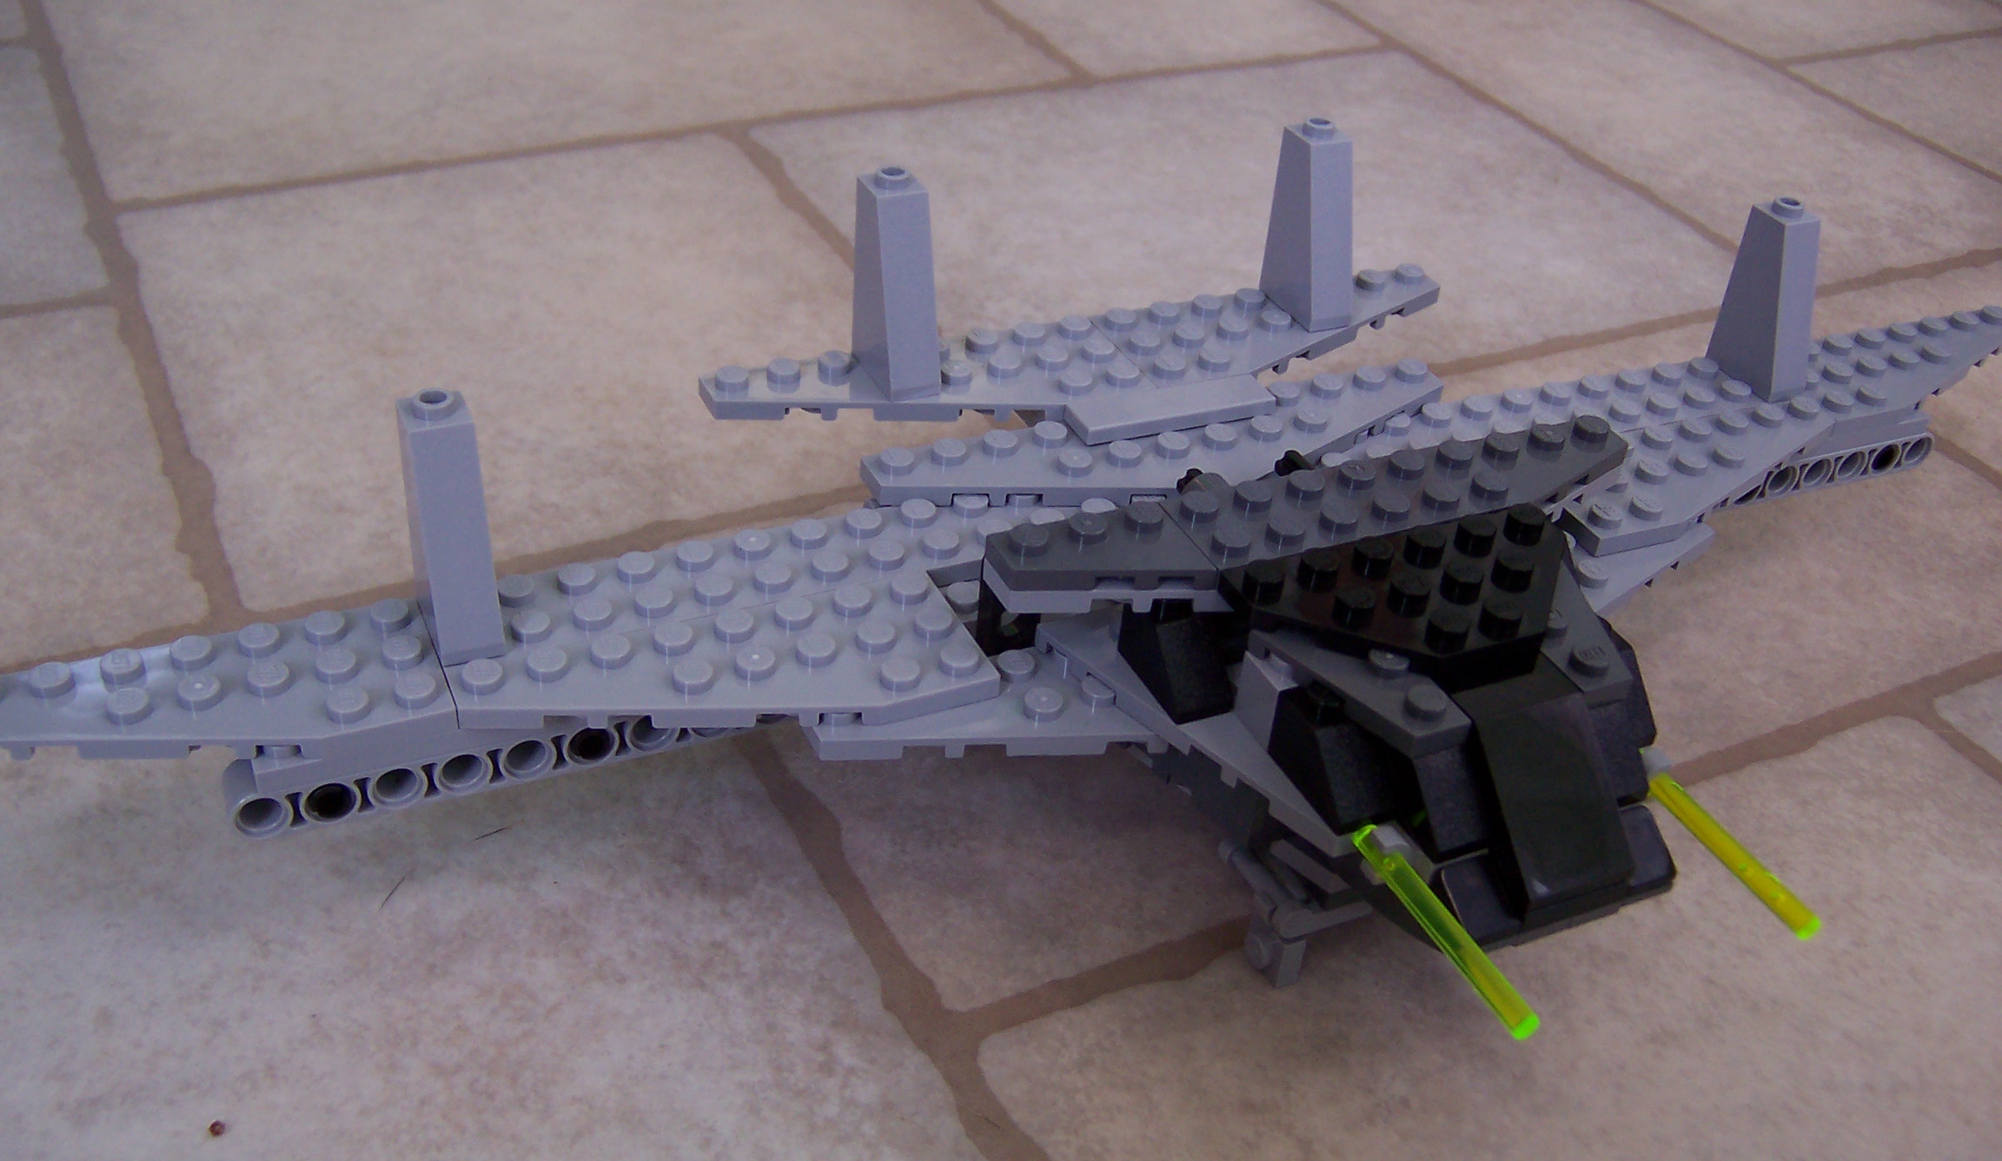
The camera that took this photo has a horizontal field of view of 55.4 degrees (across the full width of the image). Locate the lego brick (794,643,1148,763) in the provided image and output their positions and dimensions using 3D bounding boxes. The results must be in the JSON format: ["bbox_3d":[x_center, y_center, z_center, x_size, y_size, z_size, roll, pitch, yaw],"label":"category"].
[{"bbox_3d":[0.001,0.018,0.238,0.048,0.005,0.024,-12,40,-22],"label":"lego brick"}]

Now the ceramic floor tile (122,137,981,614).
[{"bbox_3d":[-0.089,-0.045,0.369,0.131,0.010,0.145,-14,40,-25],"label":"ceramic floor tile"}]

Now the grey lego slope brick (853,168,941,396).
[{"bbox_3d":[-0.014,-0.043,0.276,0.008,0.030,0.016,-12,40,-22],"label":"grey lego slope brick"}]

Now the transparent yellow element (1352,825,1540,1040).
[{"bbox_3d":[0.048,0.038,0.208,0.003,0.003,0.032,-12,40,-22],"label":"transparent yellow element"}]

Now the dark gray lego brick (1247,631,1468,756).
[{"bbox_3d":[0.042,0.011,0.223,0.016,0.005,0.024,-12,40,-22],"label":"dark gray lego brick"}]

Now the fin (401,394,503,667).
[{"bbox_3d":[-0.066,-0.007,0.230,0.008,0.030,0.016,-12,39,-23],"label":"fin"}]

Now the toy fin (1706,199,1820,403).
[{"bbox_3d":[0.128,-0.047,0.314,0.008,0.030,0.016,-12,39,-23],"label":"toy fin"}]

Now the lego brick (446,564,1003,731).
[{"bbox_3d":[-0.034,0.012,0.236,0.064,0.005,0.024,-12,39,-23],"label":"lego brick"}]

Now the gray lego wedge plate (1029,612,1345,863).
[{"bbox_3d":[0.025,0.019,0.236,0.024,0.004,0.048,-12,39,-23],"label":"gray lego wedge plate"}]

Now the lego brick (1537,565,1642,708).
[{"bbox_3d":[0.071,0.006,0.237,0.016,0.005,0.024,-12,39,-23],"label":"lego brick"}]

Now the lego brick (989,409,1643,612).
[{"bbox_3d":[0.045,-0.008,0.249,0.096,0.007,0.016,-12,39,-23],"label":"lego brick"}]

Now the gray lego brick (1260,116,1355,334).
[{"bbox_3d":[0.050,-0.056,0.303,0.008,0.030,0.016,-12,39,-23],"label":"gray lego brick"}]

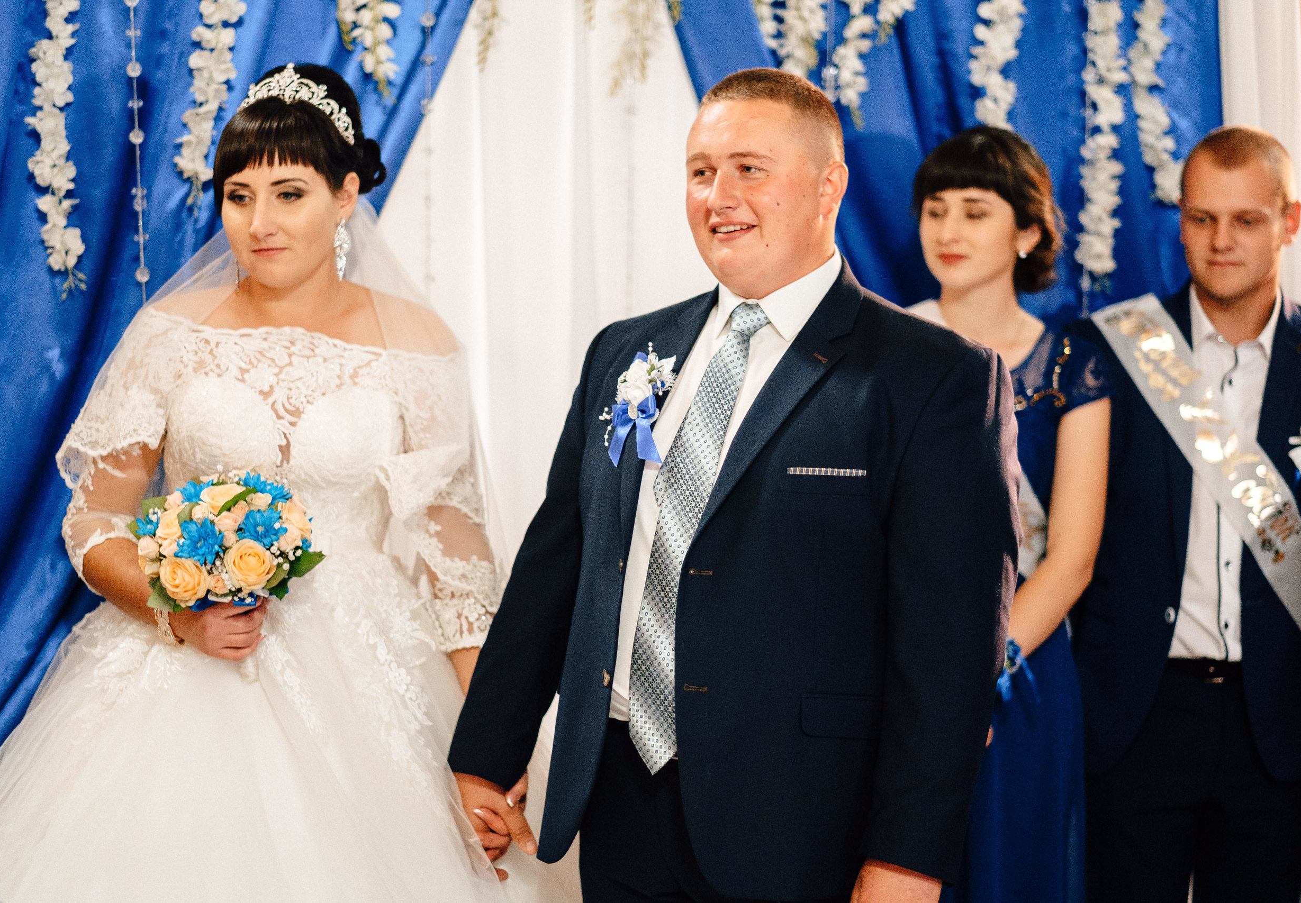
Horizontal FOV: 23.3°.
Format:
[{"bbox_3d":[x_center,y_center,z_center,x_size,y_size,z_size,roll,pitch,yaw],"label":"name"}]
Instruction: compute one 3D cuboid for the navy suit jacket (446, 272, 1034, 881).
[{"bbox_3d":[0.090,0.138,3.810,0.720,0.730,0.420,2,5,34],"label":"navy suit jacket"}]

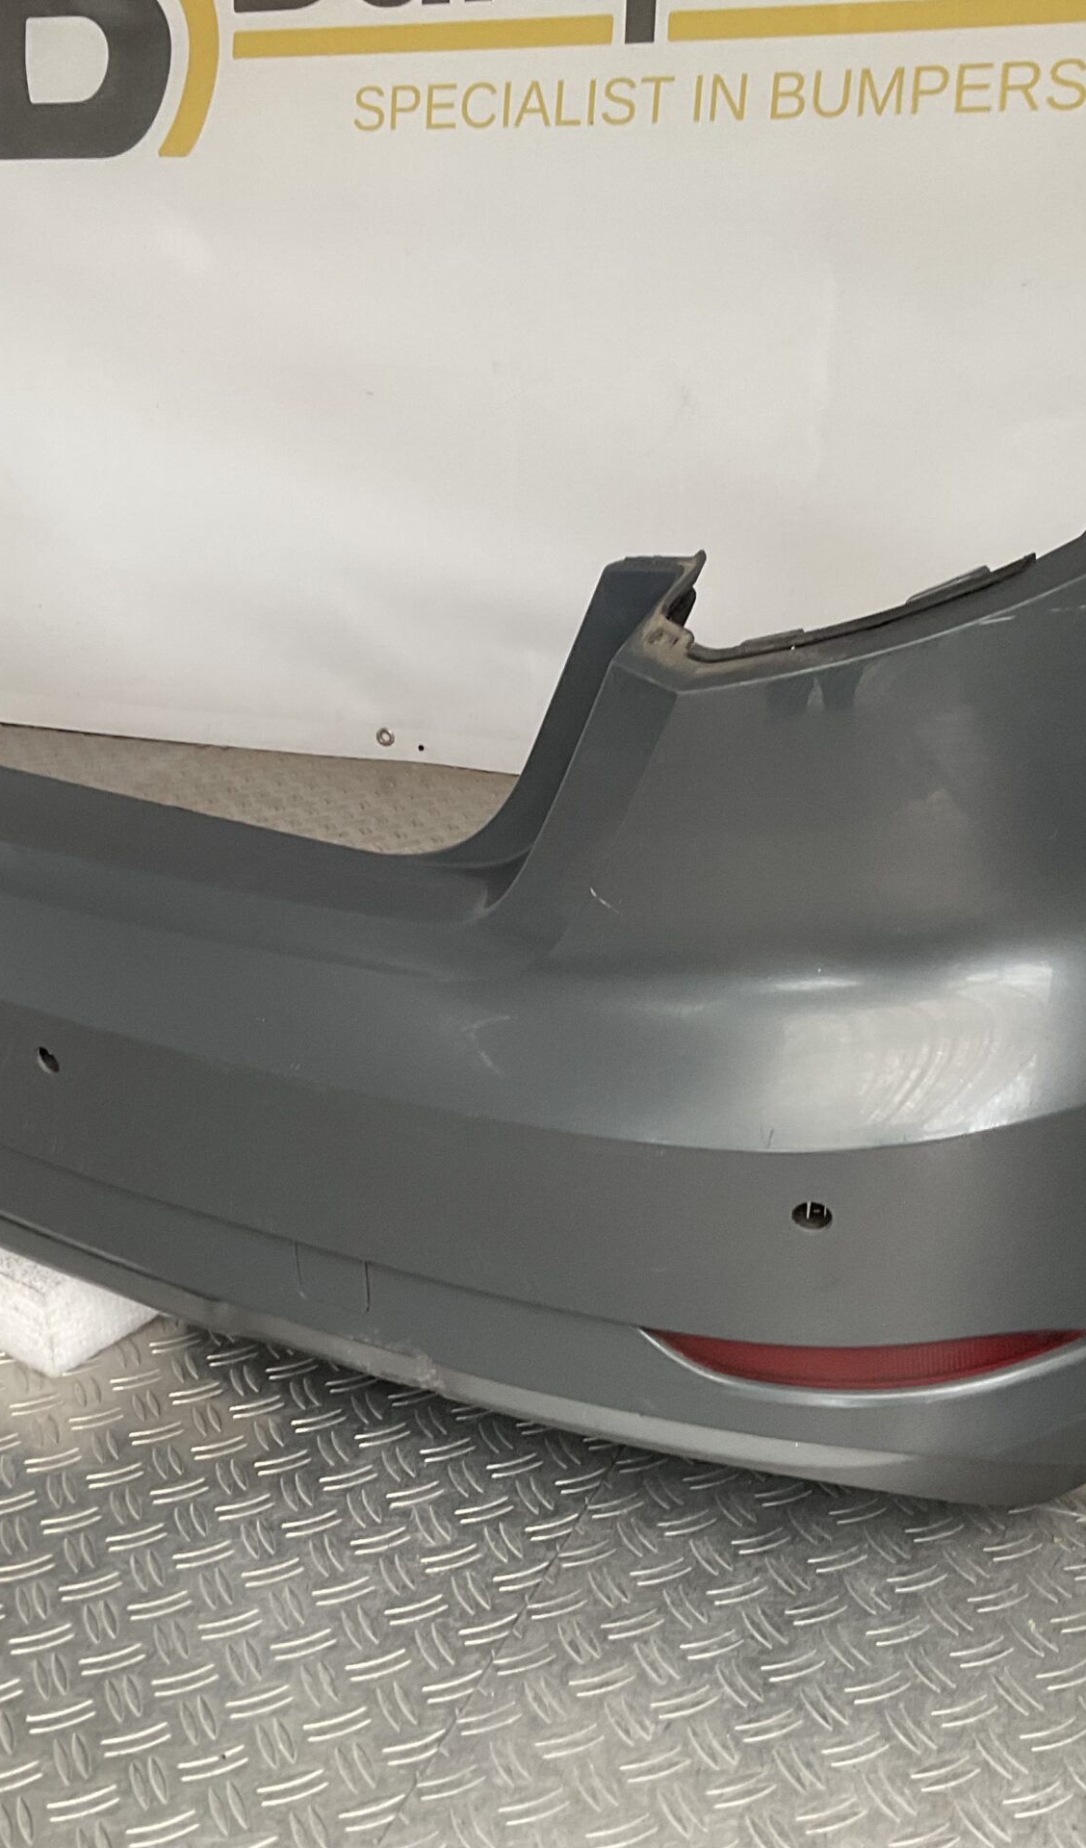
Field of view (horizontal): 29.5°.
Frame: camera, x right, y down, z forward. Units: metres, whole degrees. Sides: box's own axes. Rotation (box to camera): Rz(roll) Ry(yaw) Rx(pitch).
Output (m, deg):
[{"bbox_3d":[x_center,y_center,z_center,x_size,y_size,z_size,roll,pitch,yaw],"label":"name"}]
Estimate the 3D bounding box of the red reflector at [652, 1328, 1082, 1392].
[{"bbox_3d":[0.144,0.199,0.937,0.200,0.040,0.033,4,22,14],"label":"red reflector"}]

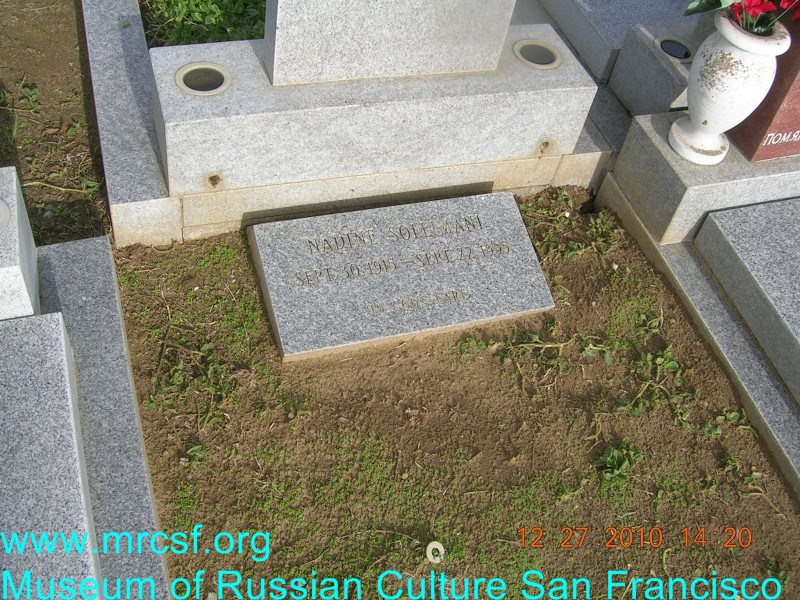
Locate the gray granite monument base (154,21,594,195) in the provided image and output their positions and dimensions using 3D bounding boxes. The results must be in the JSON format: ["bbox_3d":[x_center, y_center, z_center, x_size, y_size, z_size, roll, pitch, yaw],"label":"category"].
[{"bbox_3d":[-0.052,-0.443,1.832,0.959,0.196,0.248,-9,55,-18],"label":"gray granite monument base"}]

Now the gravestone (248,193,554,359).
[{"bbox_3d":[0.007,-0.054,1.822,0.630,0.090,0.308,-10,69,-18],"label":"gravestone"}]

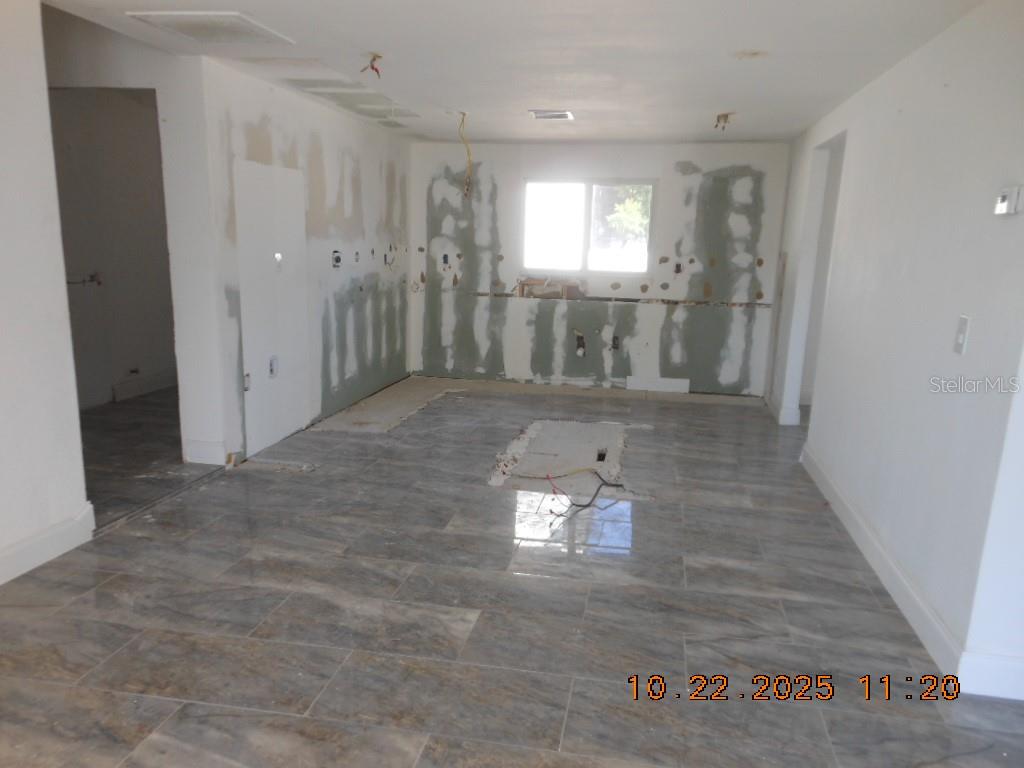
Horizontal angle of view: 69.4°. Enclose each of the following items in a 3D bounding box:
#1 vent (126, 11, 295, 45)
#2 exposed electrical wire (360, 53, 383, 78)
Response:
[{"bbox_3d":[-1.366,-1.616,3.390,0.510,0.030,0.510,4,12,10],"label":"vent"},{"bbox_3d":[-0.717,-1.637,3.805,0.095,0.120,0.085,4,12,10],"label":"exposed electrical wire"}]

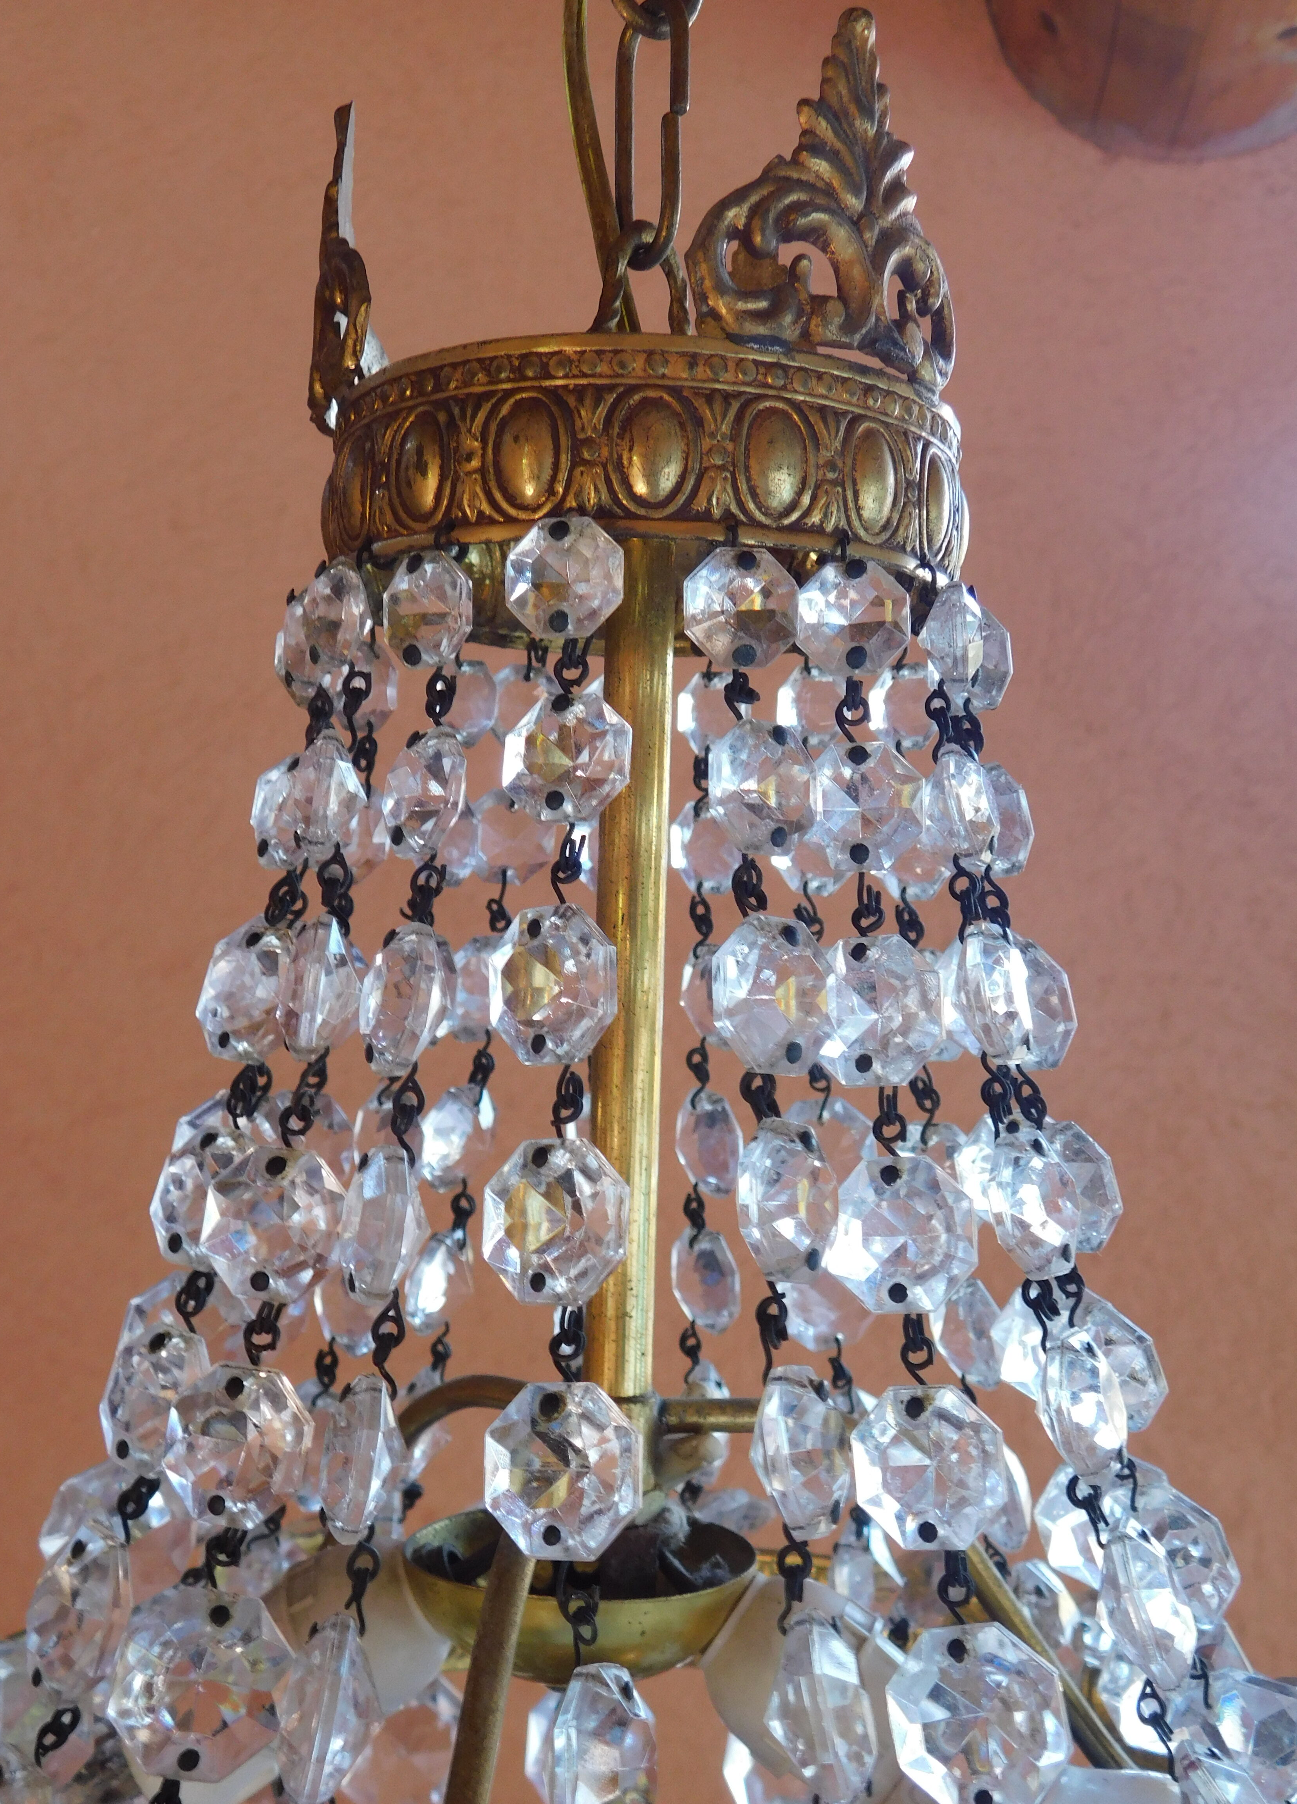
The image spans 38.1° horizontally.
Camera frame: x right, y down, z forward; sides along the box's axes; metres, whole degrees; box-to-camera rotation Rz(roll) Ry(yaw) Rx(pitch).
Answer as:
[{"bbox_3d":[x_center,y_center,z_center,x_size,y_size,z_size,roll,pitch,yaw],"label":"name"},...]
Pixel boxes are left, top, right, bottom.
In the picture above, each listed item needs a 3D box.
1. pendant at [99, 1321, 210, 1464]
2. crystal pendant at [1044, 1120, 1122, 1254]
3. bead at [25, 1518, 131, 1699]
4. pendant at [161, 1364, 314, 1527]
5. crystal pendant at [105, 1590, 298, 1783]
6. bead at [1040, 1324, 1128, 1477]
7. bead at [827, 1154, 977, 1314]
[{"bbox_3d":[-0.063,0.064,0.242,0.018,0.018,0.009,9,-10,40],"label":"pendant"},{"bbox_3d":[0.057,0.039,0.257,0.009,0.018,0.018,-9,-4,-36],"label":"crystal pendant"},{"bbox_3d":[-0.071,0.088,0.234,0.020,0.020,0.009,-9,-31,39],"label":"bead"},{"bbox_3d":[-0.048,0.064,0.220,0.018,0.018,0.010,4,-11,15],"label":"pendant"},{"bbox_3d":[-0.050,0.087,0.209,0.020,0.021,0.010,14,-14,-14],"label":"crystal pendant"},{"bbox_3d":[0.055,0.063,0.236,0.009,0.018,0.018,-17,-10,37],"label":"bead"},{"bbox_3d":[0.030,0.039,0.220,0.018,0.019,0.009,-6,-10,19],"label":"bead"}]

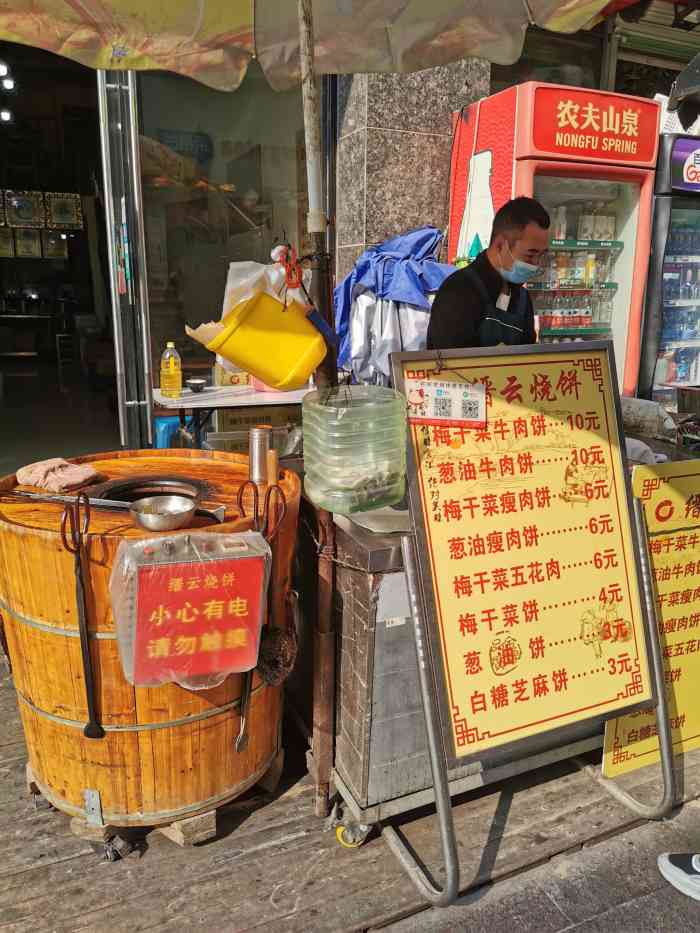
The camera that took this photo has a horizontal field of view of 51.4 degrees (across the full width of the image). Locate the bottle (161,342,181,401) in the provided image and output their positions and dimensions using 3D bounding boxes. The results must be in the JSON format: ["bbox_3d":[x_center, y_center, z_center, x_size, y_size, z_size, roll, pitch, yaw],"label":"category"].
[{"bbox_3d":[-0.970,-0.525,3.950,0.108,0.300,0.102,-2,13,-7],"label":"bottle"}]

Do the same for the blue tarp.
[{"bbox_3d":[0.197,-0.714,3.150,0.460,0.620,0.340,-5,14,-21],"label":"blue tarp"}]

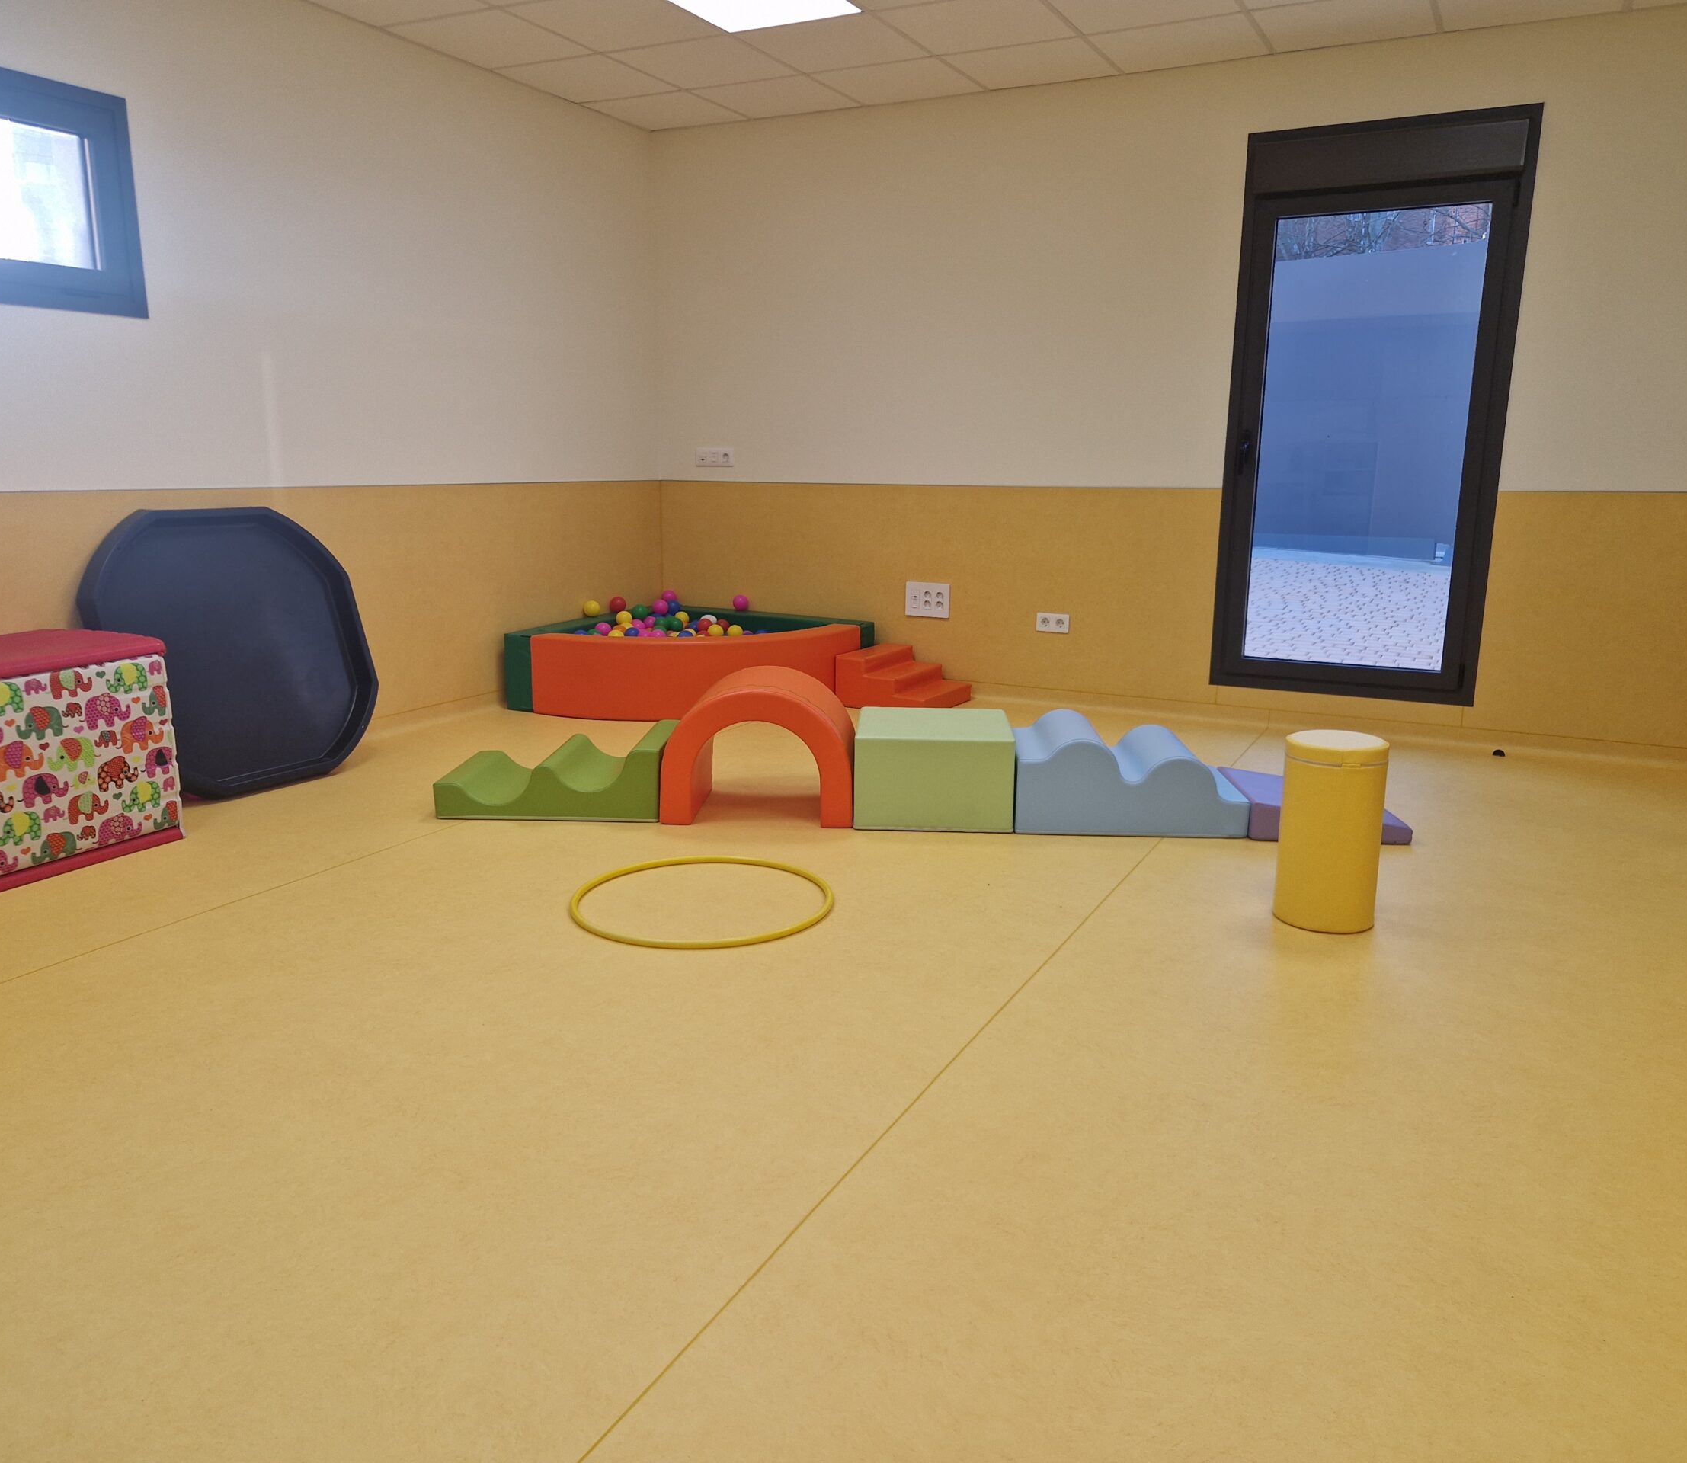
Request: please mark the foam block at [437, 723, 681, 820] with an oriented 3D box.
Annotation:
[{"bbox_3d":[-0.922,0.119,4.324,0.705,0.238,0.490,1,12,3],"label":"foam block"}]

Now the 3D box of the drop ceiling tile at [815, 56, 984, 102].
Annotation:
[{"bbox_3d":[0.233,-2.769,5.519,0.590,0.020,0.550,7,13,26],"label":"drop ceiling tile"}]

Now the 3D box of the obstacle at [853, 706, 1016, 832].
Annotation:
[{"bbox_3d":[0.293,0.116,4.243,0.500,0.297,0.500,1,12,2],"label":"obstacle"}]

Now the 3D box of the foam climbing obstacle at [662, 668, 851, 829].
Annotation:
[{"bbox_3d":[-0.260,0.040,4.224,0.601,0.440,0.420,1,12,2],"label":"foam climbing obstacle"}]

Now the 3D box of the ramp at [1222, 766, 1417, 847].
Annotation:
[{"bbox_3d":[1.503,0.228,4.184,0.485,0.122,0.480,1,12,3],"label":"ramp"}]

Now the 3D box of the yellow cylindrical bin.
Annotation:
[{"bbox_3d":[1.228,0.247,3.263,0.245,0.464,0.245,5,13,21],"label":"yellow cylindrical bin"}]

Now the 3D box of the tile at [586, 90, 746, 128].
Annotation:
[{"bbox_3d":[-0.821,-2.901,6.057,0.572,0.020,0.551,7,13,27],"label":"tile"}]

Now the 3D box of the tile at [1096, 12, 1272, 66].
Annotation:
[{"bbox_3d":[1.302,-2.647,4.988,0.590,0.020,0.550,7,13,26],"label":"tile"}]

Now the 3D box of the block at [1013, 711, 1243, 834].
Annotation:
[{"bbox_3d":[0.904,0.131,4.217,0.718,0.290,0.500,1,12,2],"label":"block"}]

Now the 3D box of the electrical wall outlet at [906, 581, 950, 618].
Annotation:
[{"bbox_3d":[0.401,-0.625,6.191,0.222,0.165,0.018,7,13,26],"label":"electrical wall outlet"}]

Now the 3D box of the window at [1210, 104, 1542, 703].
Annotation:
[{"bbox_3d":[2.089,-1.250,5.214,1.040,2.235,0.100,7,13,27],"label":"window"}]

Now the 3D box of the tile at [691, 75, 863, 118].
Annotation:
[{"bbox_3d":[-0.302,-2.830,5.785,0.590,0.020,0.550,7,13,26],"label":"tile"}]

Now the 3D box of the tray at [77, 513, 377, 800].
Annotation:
[{"bbox_3d":[-2.086,-0.280,4.469,0.070,0.990,0.990,-12,4,32],"label":"tray"}]

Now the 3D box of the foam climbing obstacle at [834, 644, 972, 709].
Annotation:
[{"bbox_3d":[0.280,-0.237,6.043,0.475,0.236,0.470,7,14,28],"label":"foam climbing obstacle"}]

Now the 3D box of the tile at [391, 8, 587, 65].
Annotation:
[{"bbox_3d":[-1.360,-2.691,5.034,0.572,0.020,0.600,7,13,27],"label":"tile"}]

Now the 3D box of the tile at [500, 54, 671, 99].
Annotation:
[{"bbox_3d":[-1.085,-2.798,5.556,0.572,0.020,0.600,7,13,27],"label":"tile"}]

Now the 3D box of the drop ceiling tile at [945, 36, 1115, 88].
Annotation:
[{"bbox_3d":[0.766,-2.714,5.259,0.600,0.020,0.551,7,13,27],"label":"drop ceiling tile"}]

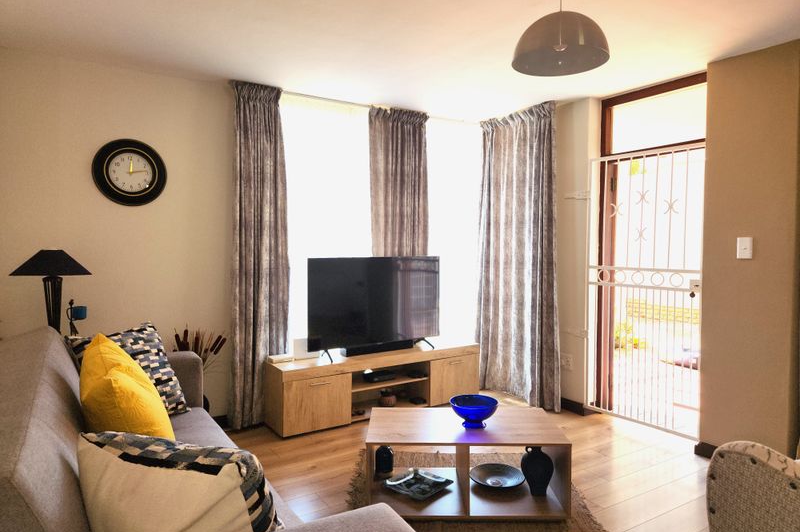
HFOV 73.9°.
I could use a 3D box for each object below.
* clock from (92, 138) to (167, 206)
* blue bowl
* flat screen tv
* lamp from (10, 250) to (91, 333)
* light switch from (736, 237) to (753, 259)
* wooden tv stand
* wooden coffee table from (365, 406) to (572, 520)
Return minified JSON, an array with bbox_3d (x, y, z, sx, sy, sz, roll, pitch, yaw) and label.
[{"bbox_3d":[-1.751,-0.609,3.447,0.430,0.430,0.050,-2,3,-33],"label":"clock"},{"bbox_3d":[0.390,0.777,2.798,0.250,0.125,0.250,0,2,0],"label":"blue bowl"},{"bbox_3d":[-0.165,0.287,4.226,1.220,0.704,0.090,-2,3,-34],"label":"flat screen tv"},{"bbox_3d":[-1.982,0.191,3.040,0.380,0.560,0.380,-1,3,-29],"label":"lamp"},{"bbox_3d":[2.049,-0.106,3.161,0.012,0.122,0.080,-2,3,-33],"label":"light switch"},{"bbox_3d":[-0.167,0.931,4.276,1.733,0.469,0.402,-2,3,-31],"label":"wooden tv stand"},{"bbox_3d":[0.334,1.034,2.825,0.985,0.388,0.541,0,2,0],"label":"wooden coffee table"}]

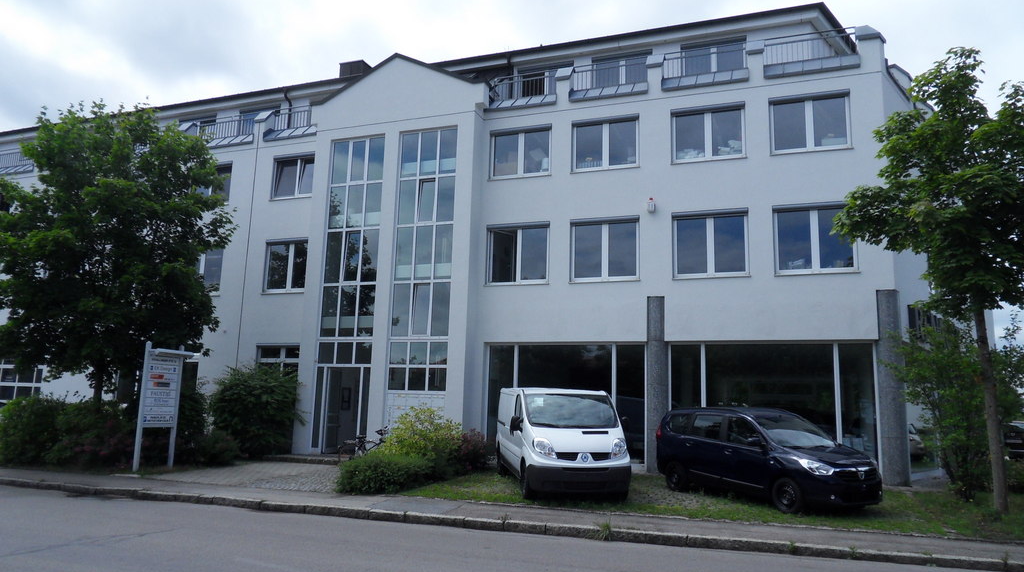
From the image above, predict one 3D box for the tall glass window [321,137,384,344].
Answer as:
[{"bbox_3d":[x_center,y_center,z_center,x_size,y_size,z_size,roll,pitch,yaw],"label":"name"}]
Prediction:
[{"bbox_3d":[-4.586,-1.380,20.386,1.790,6.000,0.170,-2,-10,20],"label":"tall glass window"}]

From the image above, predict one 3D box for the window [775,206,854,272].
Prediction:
[{"bbox_3d":[7.826,-1.197,18.314,2.000,1.879,0.160,-2,-11,20],"label":"window"}]

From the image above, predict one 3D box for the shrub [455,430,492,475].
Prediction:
[{"bbox_3d":[-0.962,3.858,16.703,0.850,1.050,0.800,1,-9,0],"label":"shrub"}]

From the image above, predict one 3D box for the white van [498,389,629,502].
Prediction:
[{"bbox_3d":[0.905,3.067,14.409,1.950,1.960,4.780,2,-7,-8],"label":"white van"}]

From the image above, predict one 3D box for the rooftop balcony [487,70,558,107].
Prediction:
[{"bbox_3d":[0.531,-5.960,22.531,2.282,1.328,1.400,-2,-11,20],"label":"rooftop balcony"}]

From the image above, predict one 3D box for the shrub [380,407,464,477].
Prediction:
[{"bbox_3d":[-1.887,3.304,14.918,1.736,1.523,1.400,3,-10,-7],"label":"shrub"}]

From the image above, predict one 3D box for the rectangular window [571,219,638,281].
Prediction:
[{"bbox_3d":[2.645,-1.014,20.189,2.000,1.879,0.160,-2,-11,20],"label":"rectangular window"}]

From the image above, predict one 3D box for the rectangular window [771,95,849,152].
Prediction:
[{"bbox_3d":[7.237,-3.938,17.221,1.830,1.480,0.170,-2,-10,20],"label":"rectangular window"}]

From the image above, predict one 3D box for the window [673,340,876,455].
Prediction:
[{"bbox_3d":[6.592,3.051,18.187,5.070,3.240,0.200,-2,-11,20],"label":"window"}]

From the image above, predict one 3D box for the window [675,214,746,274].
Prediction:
[{"bbox_3d":[5.376,-1.111,19.201,2.000,1.879,0.160,-2,-11,20],"label":"window"}]

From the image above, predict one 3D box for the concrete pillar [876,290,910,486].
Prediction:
[{"bbox_3d":[9.239,2.456,17.316,0.540,4.723,0.540,-2,-11,20],"label":"concrete pillar"}]

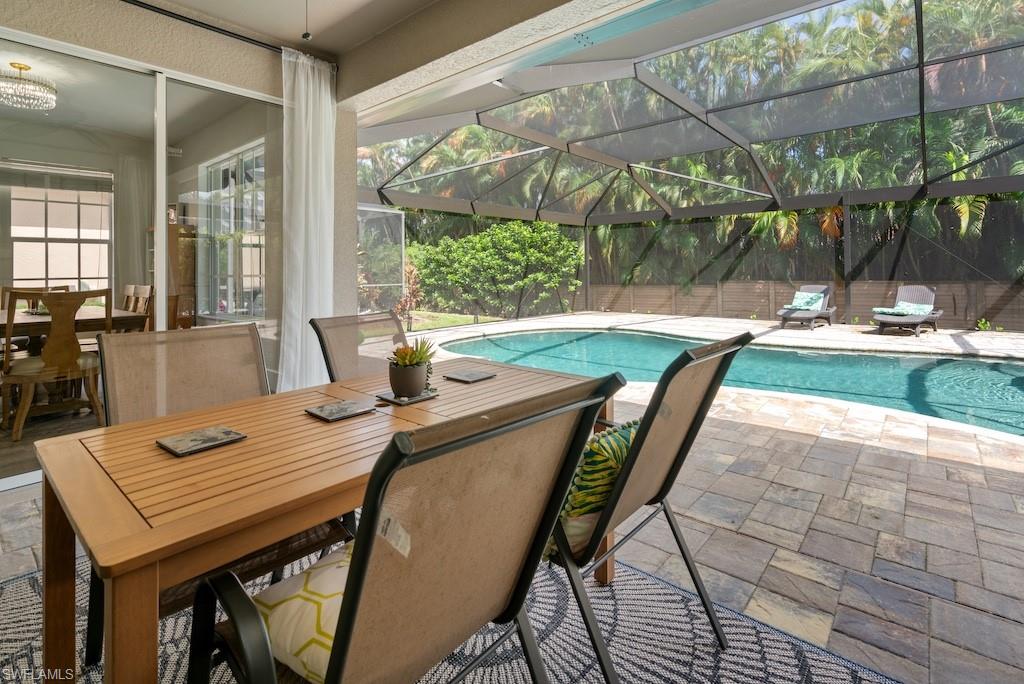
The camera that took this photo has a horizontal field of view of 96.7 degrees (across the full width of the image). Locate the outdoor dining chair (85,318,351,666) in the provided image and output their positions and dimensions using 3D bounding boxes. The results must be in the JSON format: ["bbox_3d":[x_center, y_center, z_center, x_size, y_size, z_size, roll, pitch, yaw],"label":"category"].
[{"bbox_3d":[-0.930,0.485,1.430,0.580,0.970,0.680,-5,8,-40],"label":"outdoor dining chair"}]

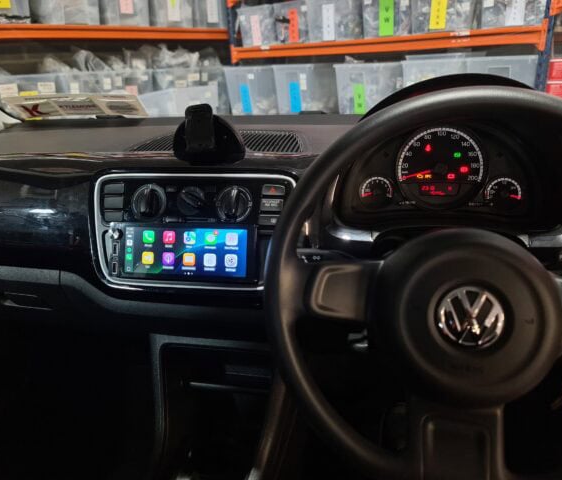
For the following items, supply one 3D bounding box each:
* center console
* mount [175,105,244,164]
[{"bbox_3d":[-0.109,-0.012,0.620,0.258,0.148,0.060,2,2,7],"label":"center console"},{"bbox_3d":[-0.101,-0.146,0.645,0.096,0.074,0.072,0,23,7],"label":"mount"}]

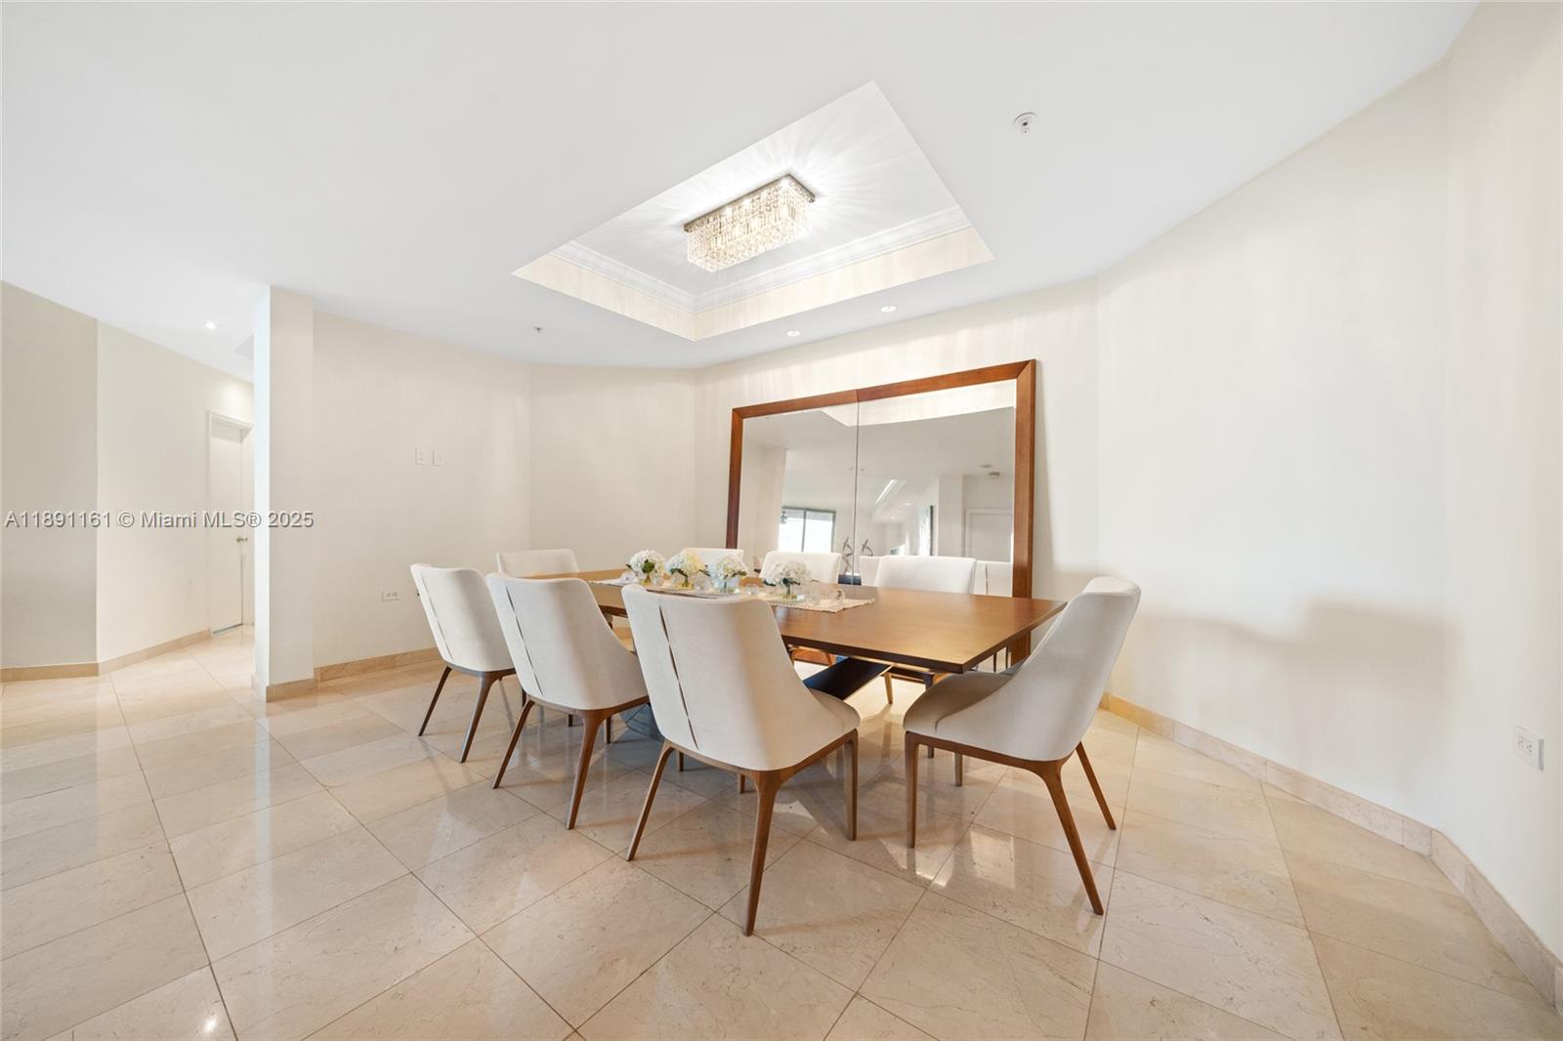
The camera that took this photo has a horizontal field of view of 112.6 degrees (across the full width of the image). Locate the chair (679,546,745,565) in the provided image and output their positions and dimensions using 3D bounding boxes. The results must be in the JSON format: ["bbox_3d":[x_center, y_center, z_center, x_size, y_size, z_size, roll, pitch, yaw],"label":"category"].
[{"bbox_3d":[-0.665,0.676,3.858,0.578,0.886,0.653,0,-1,37],"label":"chair"}]

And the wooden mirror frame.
[{"bbox_3d":[0.573,0.057,4.119,2.560,2.220,0.070,-1,-6,34],"label":"wooden mirror frame"}]

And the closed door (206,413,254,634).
[{"bbox_3d":[-6.370,0.053,6.019,0.080,2.360,0.880,0,-1,-29],"label":"closed door"}]

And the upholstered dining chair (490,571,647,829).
[{"bbox_3d":[-0.829,0.684,2.277,0.570,0.890,0.630,-1,-1,36],"label":"upholstered dining chair"}]

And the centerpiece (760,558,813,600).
[{"bbox_3d":[0.043,0.268,2.471,0.205,0.189,0.200,0,-1,37],"label":"centerpiece"}]

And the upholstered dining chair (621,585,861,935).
[{"bbox_3d":[-0.136,0.654,1.728,0.578,0.886,0.653,0,-1,37],"label":"upholstered dining chair"}]

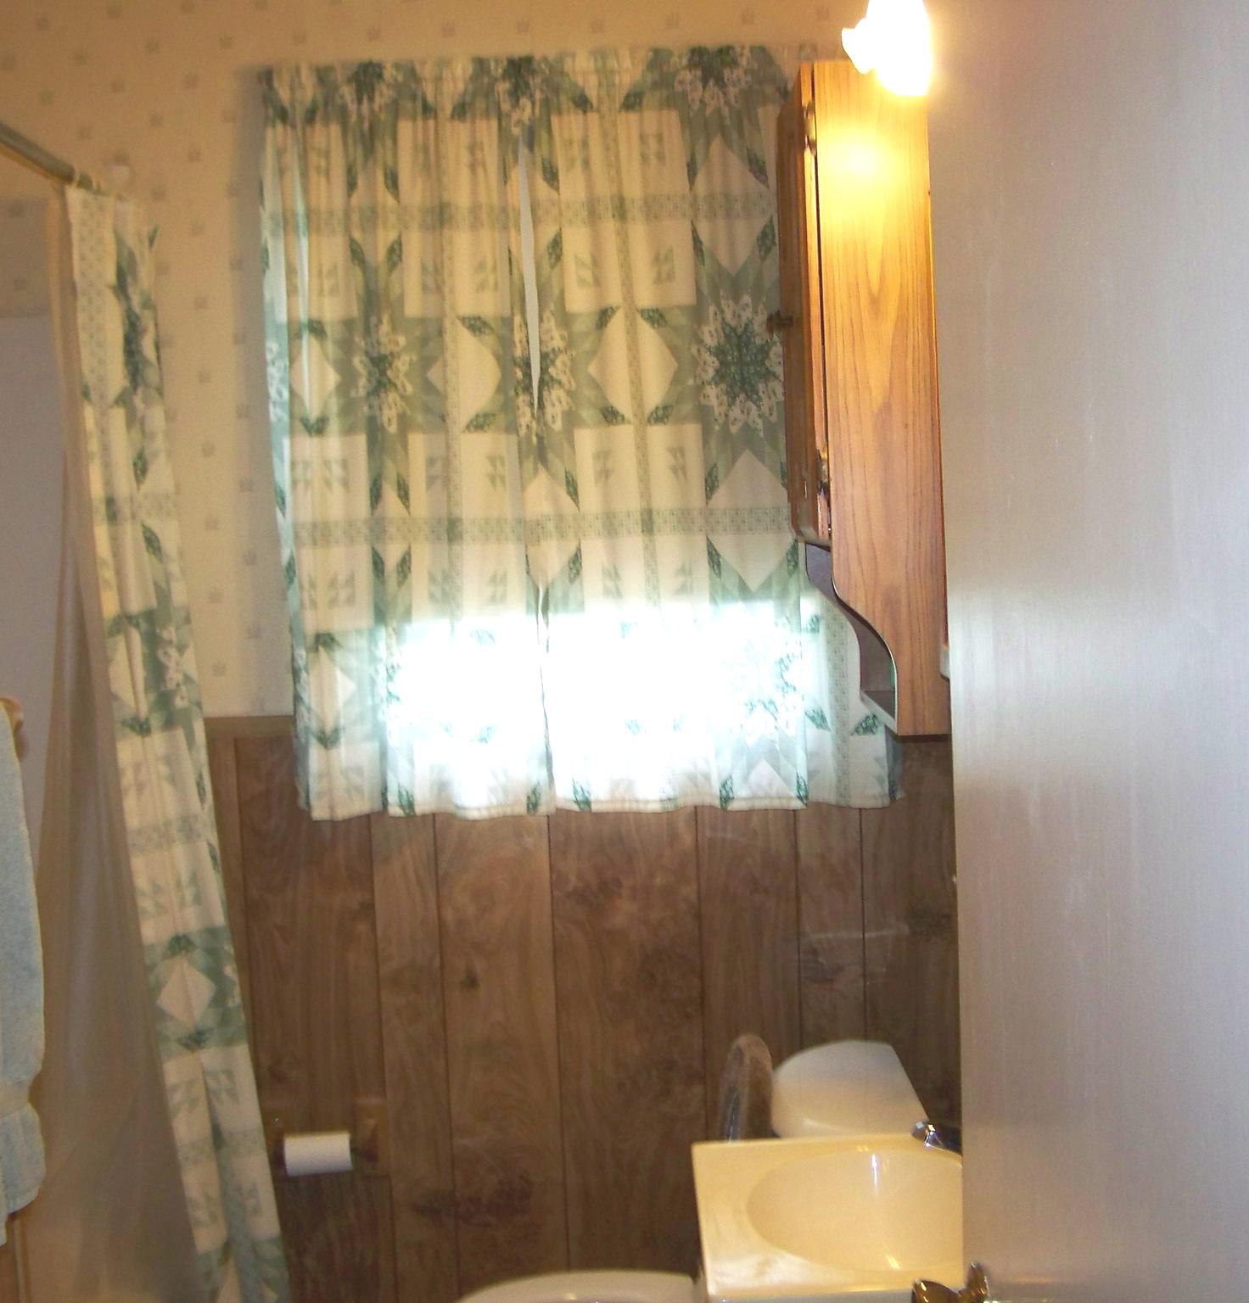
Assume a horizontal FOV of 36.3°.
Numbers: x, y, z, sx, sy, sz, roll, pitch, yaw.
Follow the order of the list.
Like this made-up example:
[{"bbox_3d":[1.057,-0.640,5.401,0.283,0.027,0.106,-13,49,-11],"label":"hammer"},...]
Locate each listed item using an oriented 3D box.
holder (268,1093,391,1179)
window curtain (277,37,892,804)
[{"bbox_3d":[-0.478,0.779,2.994,0.200,0.134,0.088,-2,7,3],"label":"holder"},{"bbox_3d":[-0.059,-0.310,2.838,0.910,1.124,0.082,-2,7,3],"label":"window curtain"}]

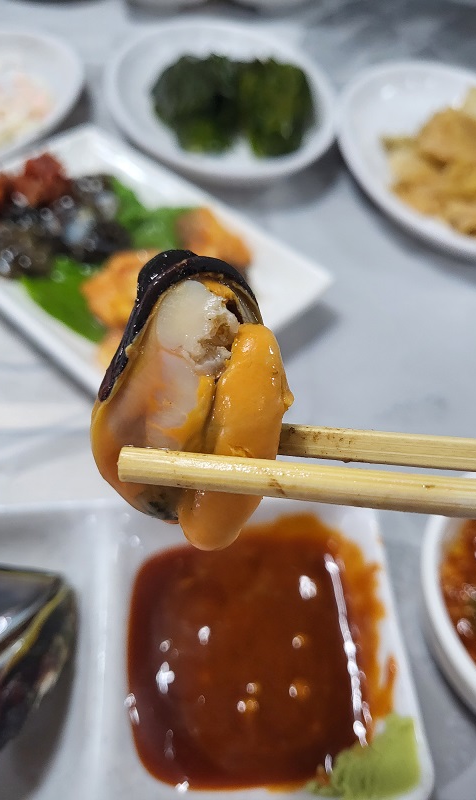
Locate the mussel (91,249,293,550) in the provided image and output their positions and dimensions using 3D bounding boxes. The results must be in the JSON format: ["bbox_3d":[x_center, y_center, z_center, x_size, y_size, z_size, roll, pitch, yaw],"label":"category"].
[{"bbox_3d":[-0.010,0.000,0.124,0.040,0.031,0.061,-3,96,0],"label":"mussel"}]

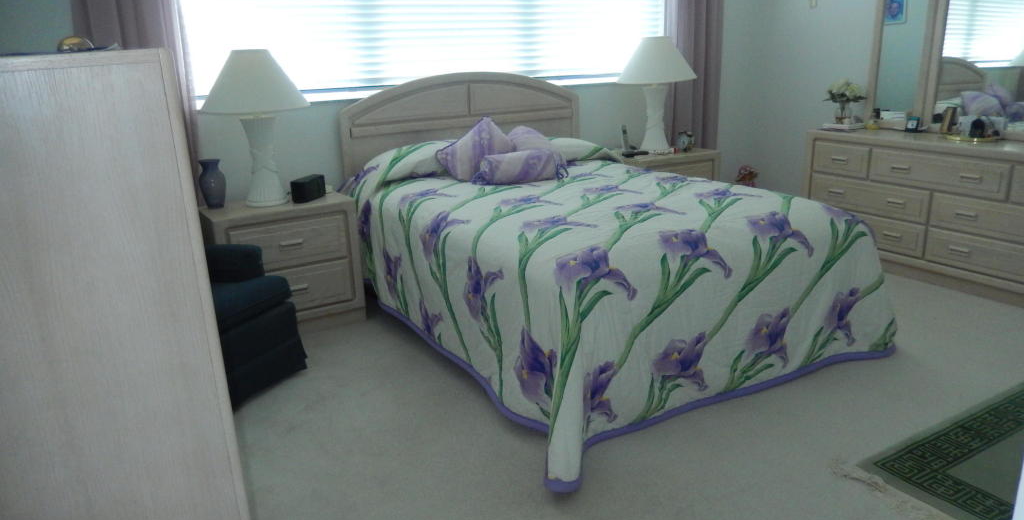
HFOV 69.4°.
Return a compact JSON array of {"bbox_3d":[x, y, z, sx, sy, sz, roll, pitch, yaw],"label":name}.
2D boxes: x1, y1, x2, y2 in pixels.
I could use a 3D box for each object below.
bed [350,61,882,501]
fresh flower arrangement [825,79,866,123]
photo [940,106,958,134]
[{"bbox_3d":[0.341,-0.276,3.680,1.770,1.247,2.280,-11,18,-28],"label":"bed"},{"bbox_3d":[2.221,-1.057,4.932,0.260,0.290,0.260,-11,18,-28],"label":"fresh flower arrangement"},{"bbox_3d":[2.620,-0.842,4.456,0.045,0.170,0.120,0,16,7],"label":"photo"}]

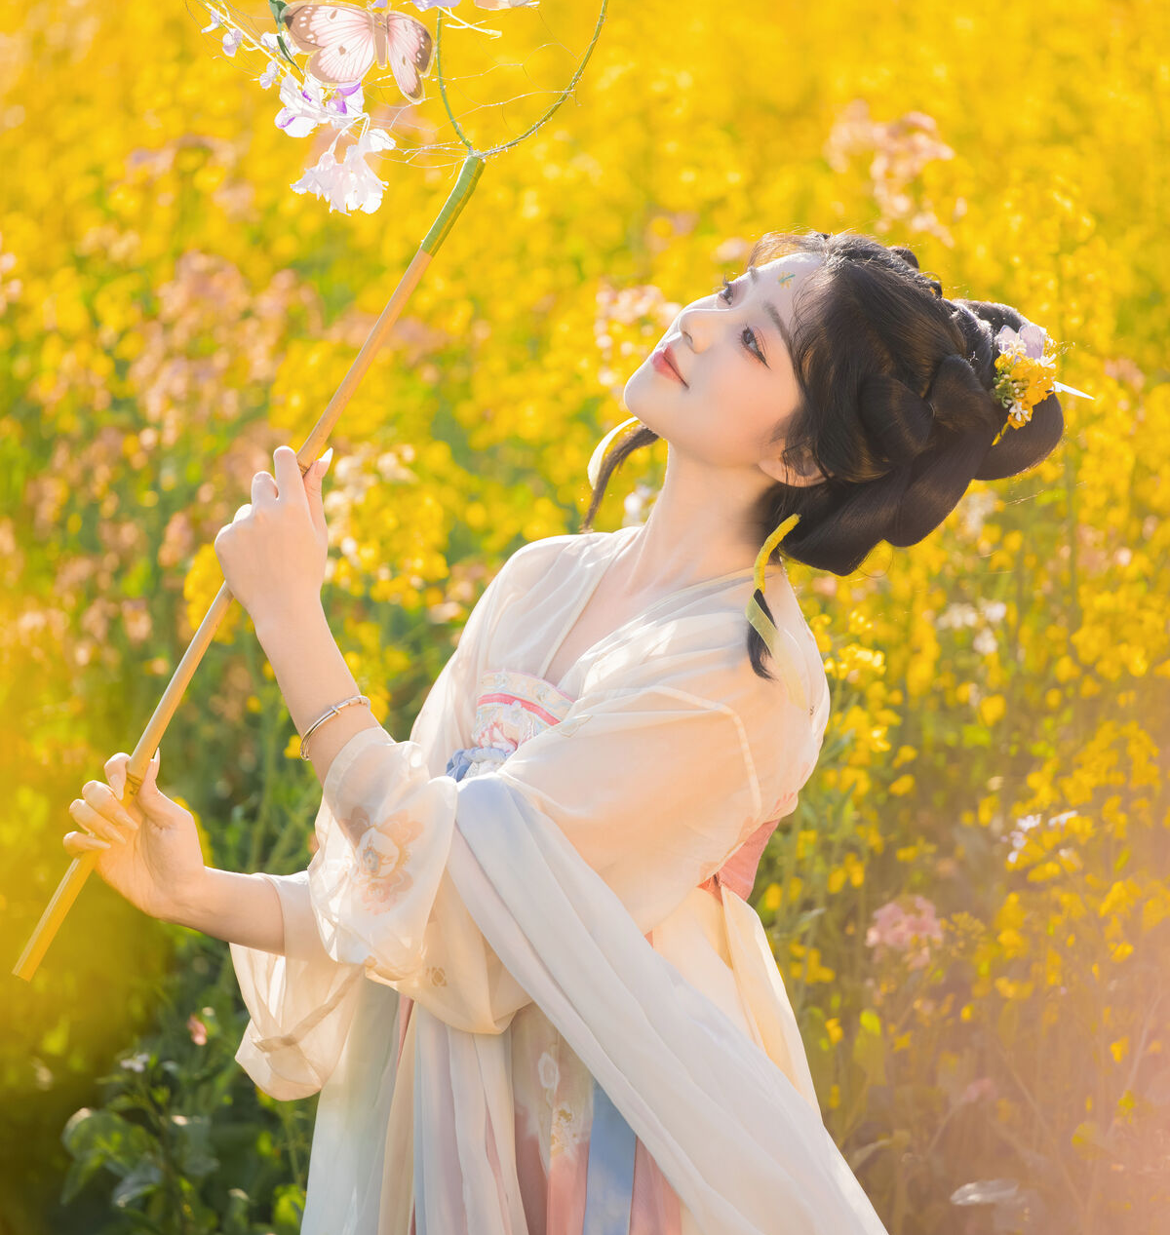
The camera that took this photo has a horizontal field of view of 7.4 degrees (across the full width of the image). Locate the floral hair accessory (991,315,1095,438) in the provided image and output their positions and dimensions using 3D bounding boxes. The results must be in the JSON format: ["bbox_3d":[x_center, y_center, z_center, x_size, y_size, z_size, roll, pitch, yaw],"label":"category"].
[{"bbox_3d":[0.342,-0.178,6.820,0.072,0.088,0.050,11,3,-20],"label":"floral hair accessory"}]

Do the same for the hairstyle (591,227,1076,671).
[{"bbox_3d":[0.176,-0.123,6.820,0.300,0.290,0.250,34,15,-34],"label":"hairstyle"}]

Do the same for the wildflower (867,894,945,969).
[{"bbox_3d":[0.268,0.263,7.600,0.064,0.062,0.062,0,4,0],"label":"wildflower"}]

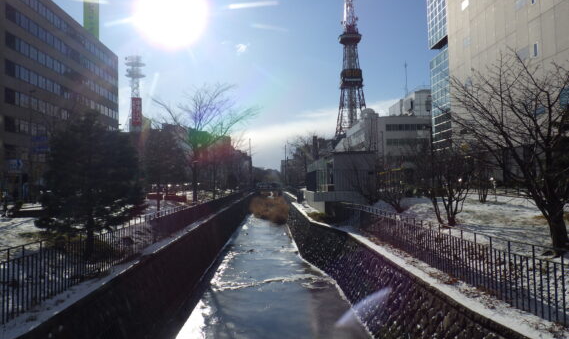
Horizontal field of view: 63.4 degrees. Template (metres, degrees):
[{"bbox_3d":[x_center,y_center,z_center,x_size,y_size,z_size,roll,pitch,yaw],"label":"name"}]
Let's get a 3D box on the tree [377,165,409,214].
[{"bbox_3d":[6.335,1.173,27.000,1.950,2.750,1.950,-1,-2,-2],"label":"tree"}]

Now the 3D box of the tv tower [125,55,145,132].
[{"bbox_3d":[-97.762,-49.533,300.000,13.000,51.000,13.000,-1,-2,-2],"label":"tv tower"}]

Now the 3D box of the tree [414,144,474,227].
[{"bbox_3d":[6.535,0.653,18.800,2.450,3.350,2.400,-1,-2,-2],"label":"tree"}]

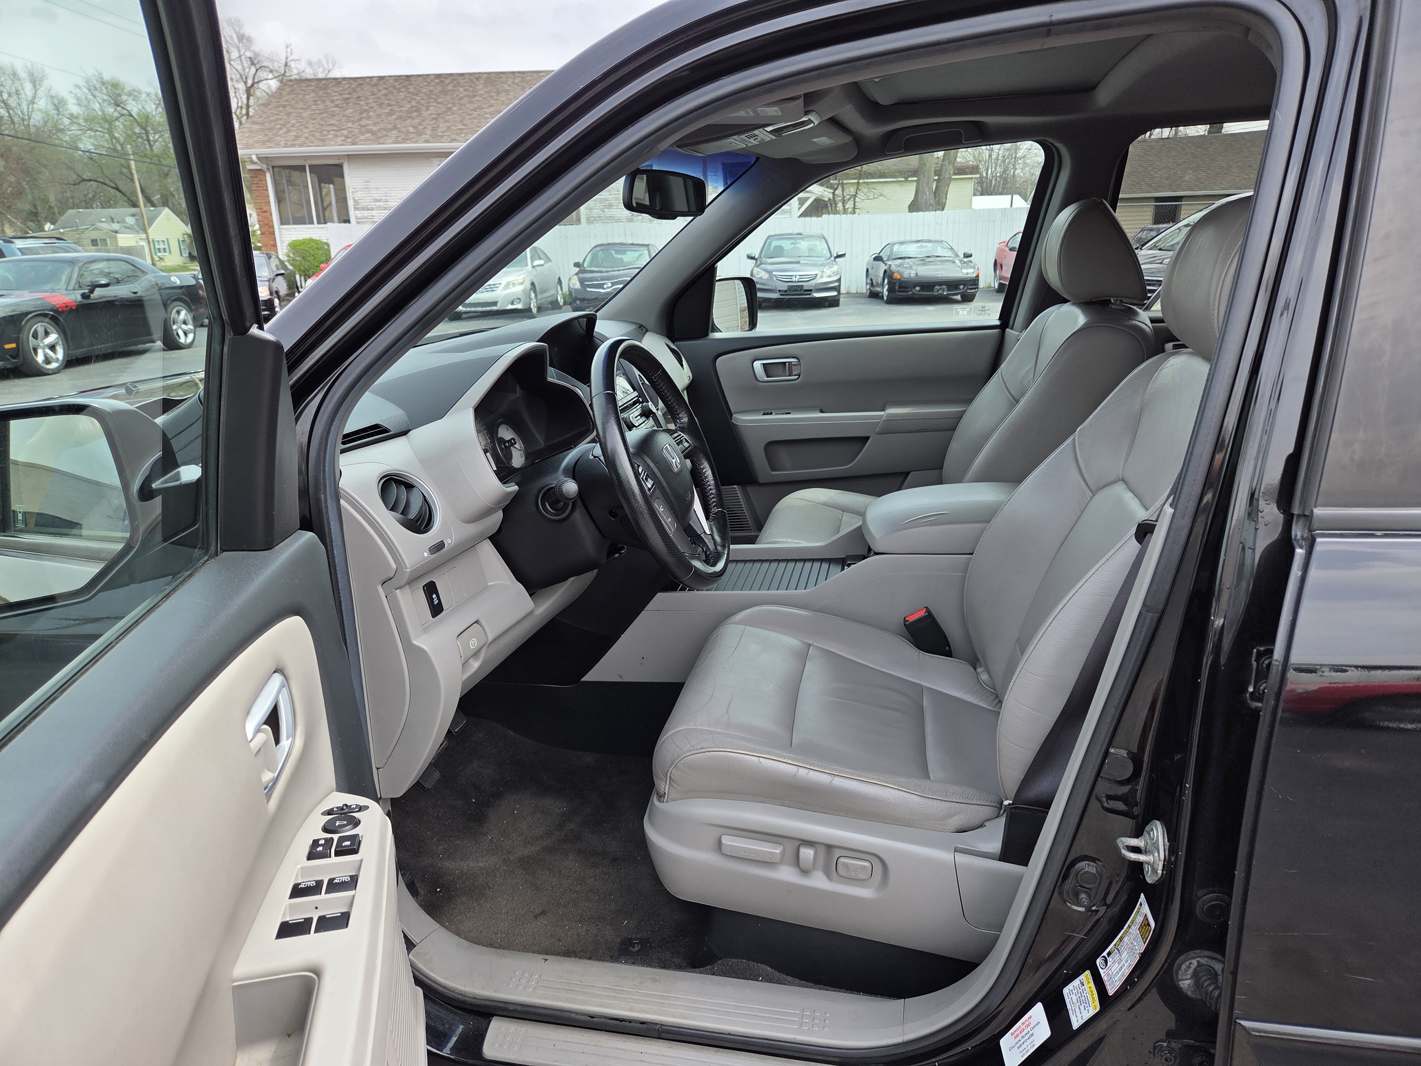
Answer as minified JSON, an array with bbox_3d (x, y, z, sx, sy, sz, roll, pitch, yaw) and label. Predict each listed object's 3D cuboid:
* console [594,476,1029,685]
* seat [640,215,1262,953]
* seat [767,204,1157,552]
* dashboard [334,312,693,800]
[{"bbox_3d":[0.226,0.081,1.781,0.920,0.380,0.300,2,18,11],"label":"console"},{"bbox_3d":[0.353,0.035,1.343,0.820,0.980,0.550,2,18,11],"label":"seat"},{"bbox_3d":[0.480,-0.182,2.034,0.800,0.980,0.550,2,18,11],"label":"seat"},{"bbox_3d":[-0.418,-0.150,1.840,0.570,0.540,1.500,2,18,11],"label":"dashboard"}]

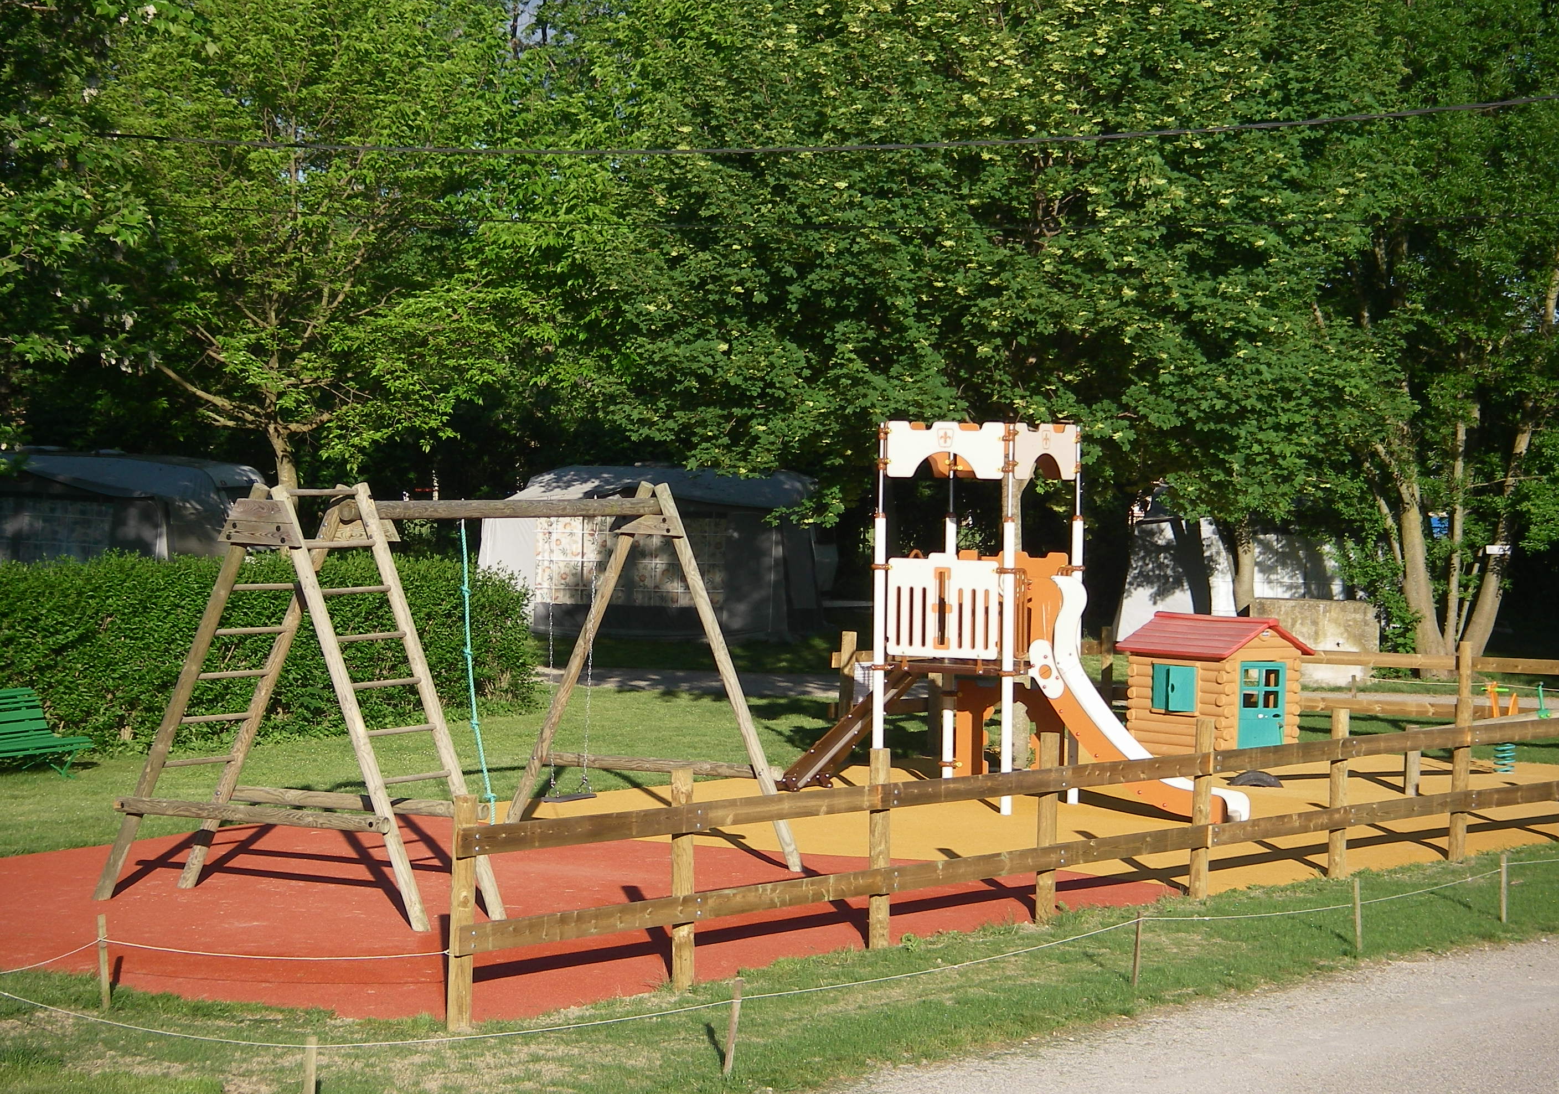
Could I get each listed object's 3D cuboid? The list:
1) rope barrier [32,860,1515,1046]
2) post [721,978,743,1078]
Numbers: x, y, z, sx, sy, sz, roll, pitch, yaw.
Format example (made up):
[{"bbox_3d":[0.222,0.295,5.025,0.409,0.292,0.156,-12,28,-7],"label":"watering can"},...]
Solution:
[{"bbox_3d":[0.653,1.935,18.215,2.060,0.433,9.888,2,2,38],"label":"rope barrier"},{"bbox_3d":[-0.196,1.988,15.502,0.041,0.412,0.041,7,2,38],"label":"post"}]

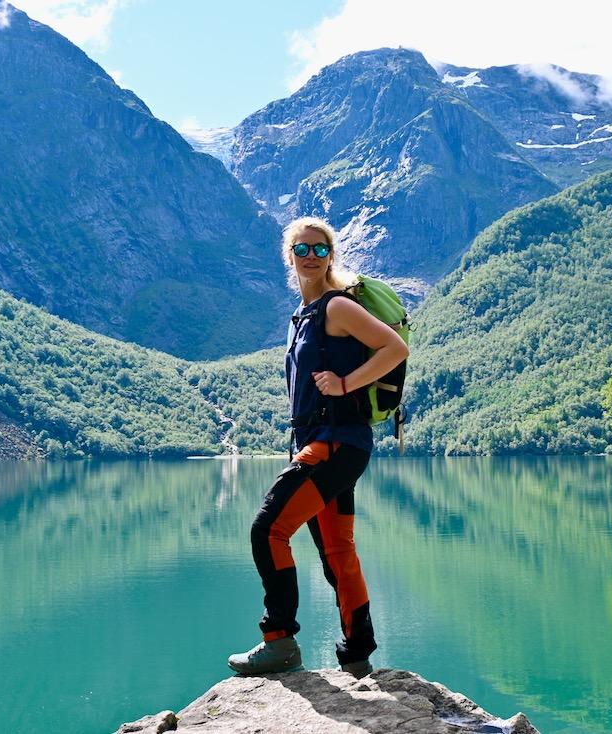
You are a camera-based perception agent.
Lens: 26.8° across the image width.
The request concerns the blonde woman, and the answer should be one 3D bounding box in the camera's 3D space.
[{"bbox_3d":[0.045,0.280,4.670,0.620,1.660,0.480,1,-4,-17],"label":"blonde woman"}]

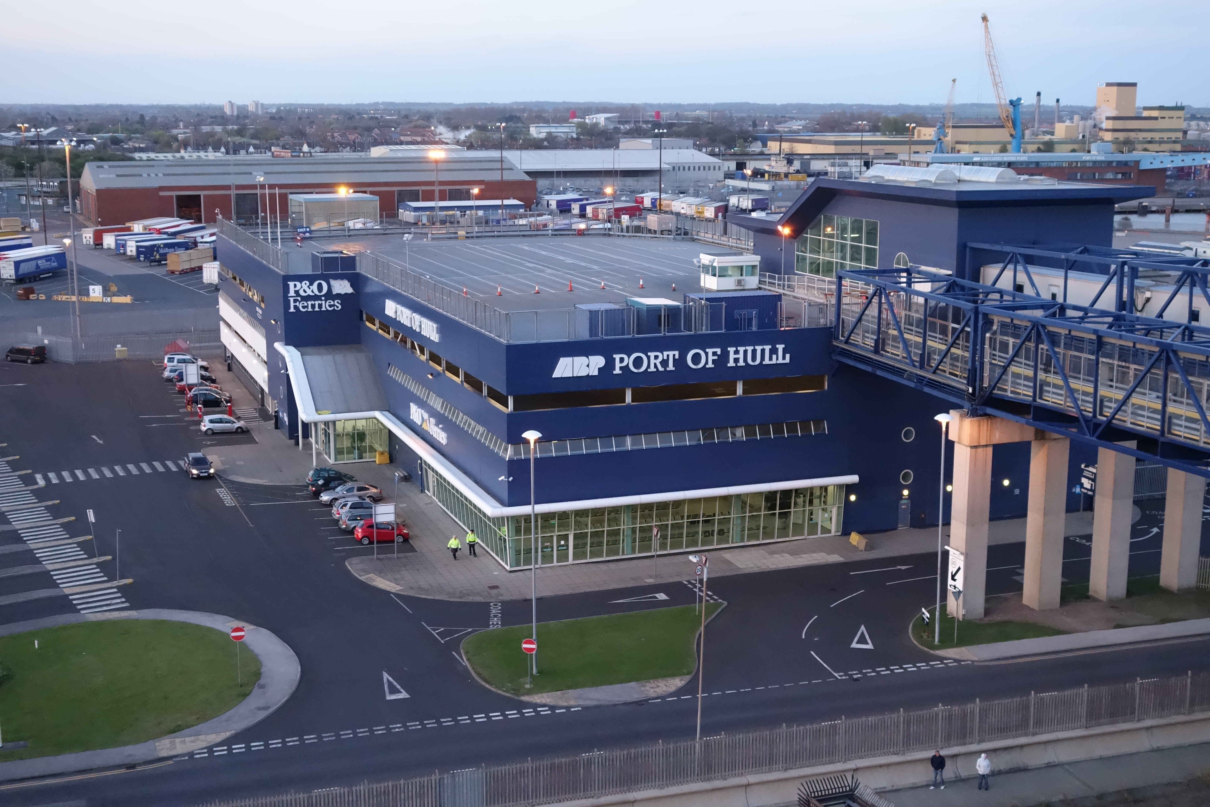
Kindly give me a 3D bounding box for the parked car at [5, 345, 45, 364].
[{"bbox_3d":[-61.750,-5.266,165.120,4.600,1.840,1.850,7,13,32],"label":"parked car"}]

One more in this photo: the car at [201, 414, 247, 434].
[{"bbox_3d":[-33.793,1.775,137.213,3.870,1.550,1.700,-3,11,-17],"label":"car"}]

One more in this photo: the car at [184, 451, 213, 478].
[{"bbox_3d":[-31.914,4.791,121.697,1.750,1.480,4.100,-4,12,-21],"label":"car"}]

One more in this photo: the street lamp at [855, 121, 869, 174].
[{"bbox_3d":[70.542,-66.183,425.178,2.300,22.378,2.300,0,11,0],"label":"street lamp"}]

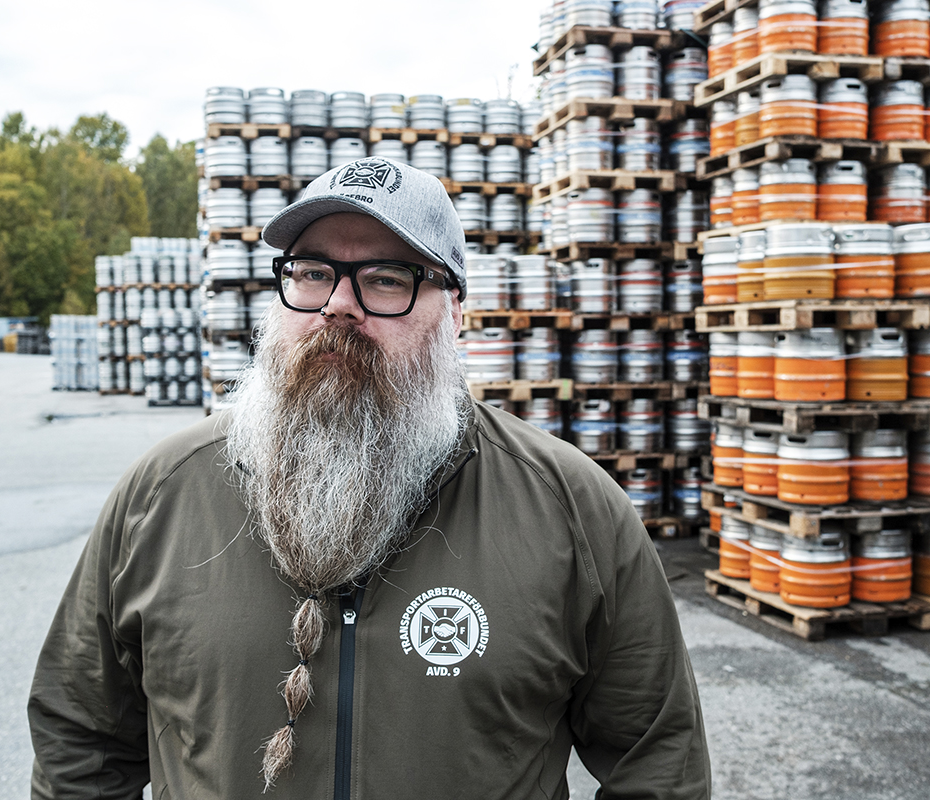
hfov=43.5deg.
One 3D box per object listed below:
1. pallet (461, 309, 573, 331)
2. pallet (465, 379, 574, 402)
[{"bbox_3d":[0.280,-0.630,9.400,0.800,0.144,1.200,-1,3,-14],"label":"pallet"},{"bbox_3d":[0.280,-0.100,9.420,0.800,0.144,1.200,-1,3,-14],"label":"pallet"}]

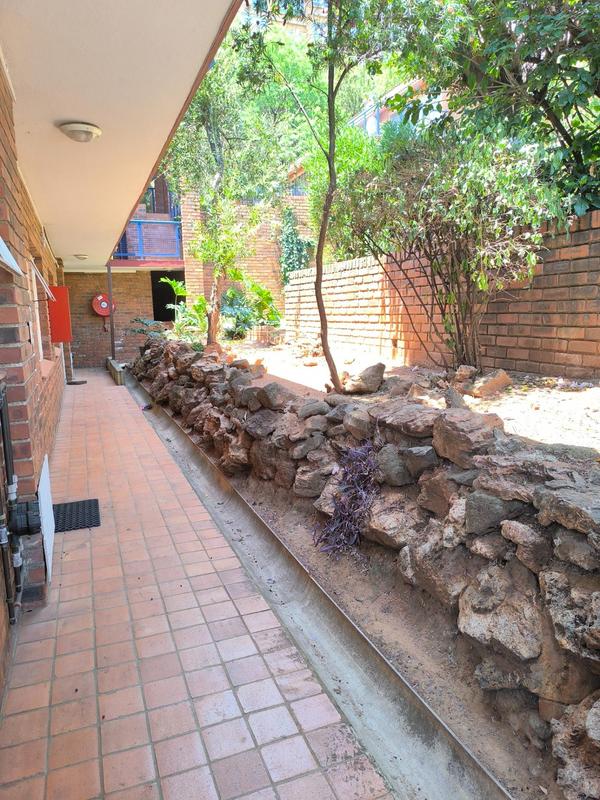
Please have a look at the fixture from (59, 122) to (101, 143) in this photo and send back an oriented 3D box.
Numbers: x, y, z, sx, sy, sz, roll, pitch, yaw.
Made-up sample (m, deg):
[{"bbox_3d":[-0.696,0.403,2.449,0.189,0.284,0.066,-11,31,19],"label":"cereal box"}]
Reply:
[{"bbox_3d":[-1.359,-1.641,3.303,0.248,0.070,0.248,-4,10,-22],"label":"fixture"}]

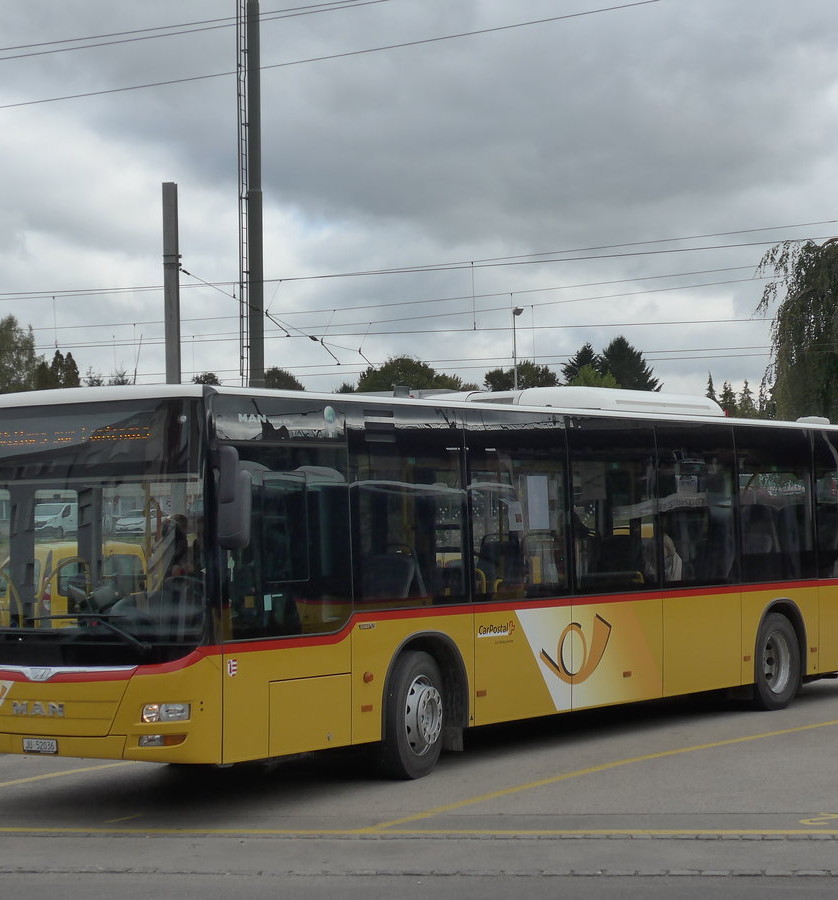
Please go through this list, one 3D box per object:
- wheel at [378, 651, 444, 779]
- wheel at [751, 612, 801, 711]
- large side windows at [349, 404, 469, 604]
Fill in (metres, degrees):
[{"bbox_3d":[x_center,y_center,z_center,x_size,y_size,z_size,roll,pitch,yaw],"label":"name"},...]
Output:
[{"bbox_3d":[-0.091,1.896,16.522,0.290,0.950,0.950,-1,-1,25],"label":"wheel"},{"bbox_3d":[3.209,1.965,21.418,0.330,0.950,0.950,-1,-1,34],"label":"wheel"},{"bbox_3d":[-0.066,0.412,16.320,0.090,1.430,1.520,-1,-1,34],"label":"large side windows"}]

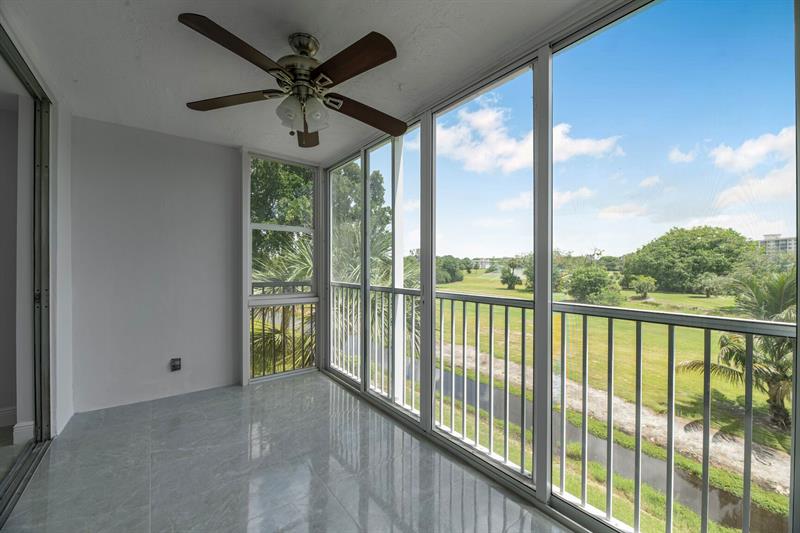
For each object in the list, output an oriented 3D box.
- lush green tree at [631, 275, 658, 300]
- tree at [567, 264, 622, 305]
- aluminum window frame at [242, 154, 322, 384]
[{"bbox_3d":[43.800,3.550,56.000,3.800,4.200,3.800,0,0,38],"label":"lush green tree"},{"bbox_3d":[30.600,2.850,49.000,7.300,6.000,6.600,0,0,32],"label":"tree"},{"bbox_3d":[-1.320,0.010,3.540,0.770,2.400,0.080,0,0,-37],"label":"aluminum window frame"}]

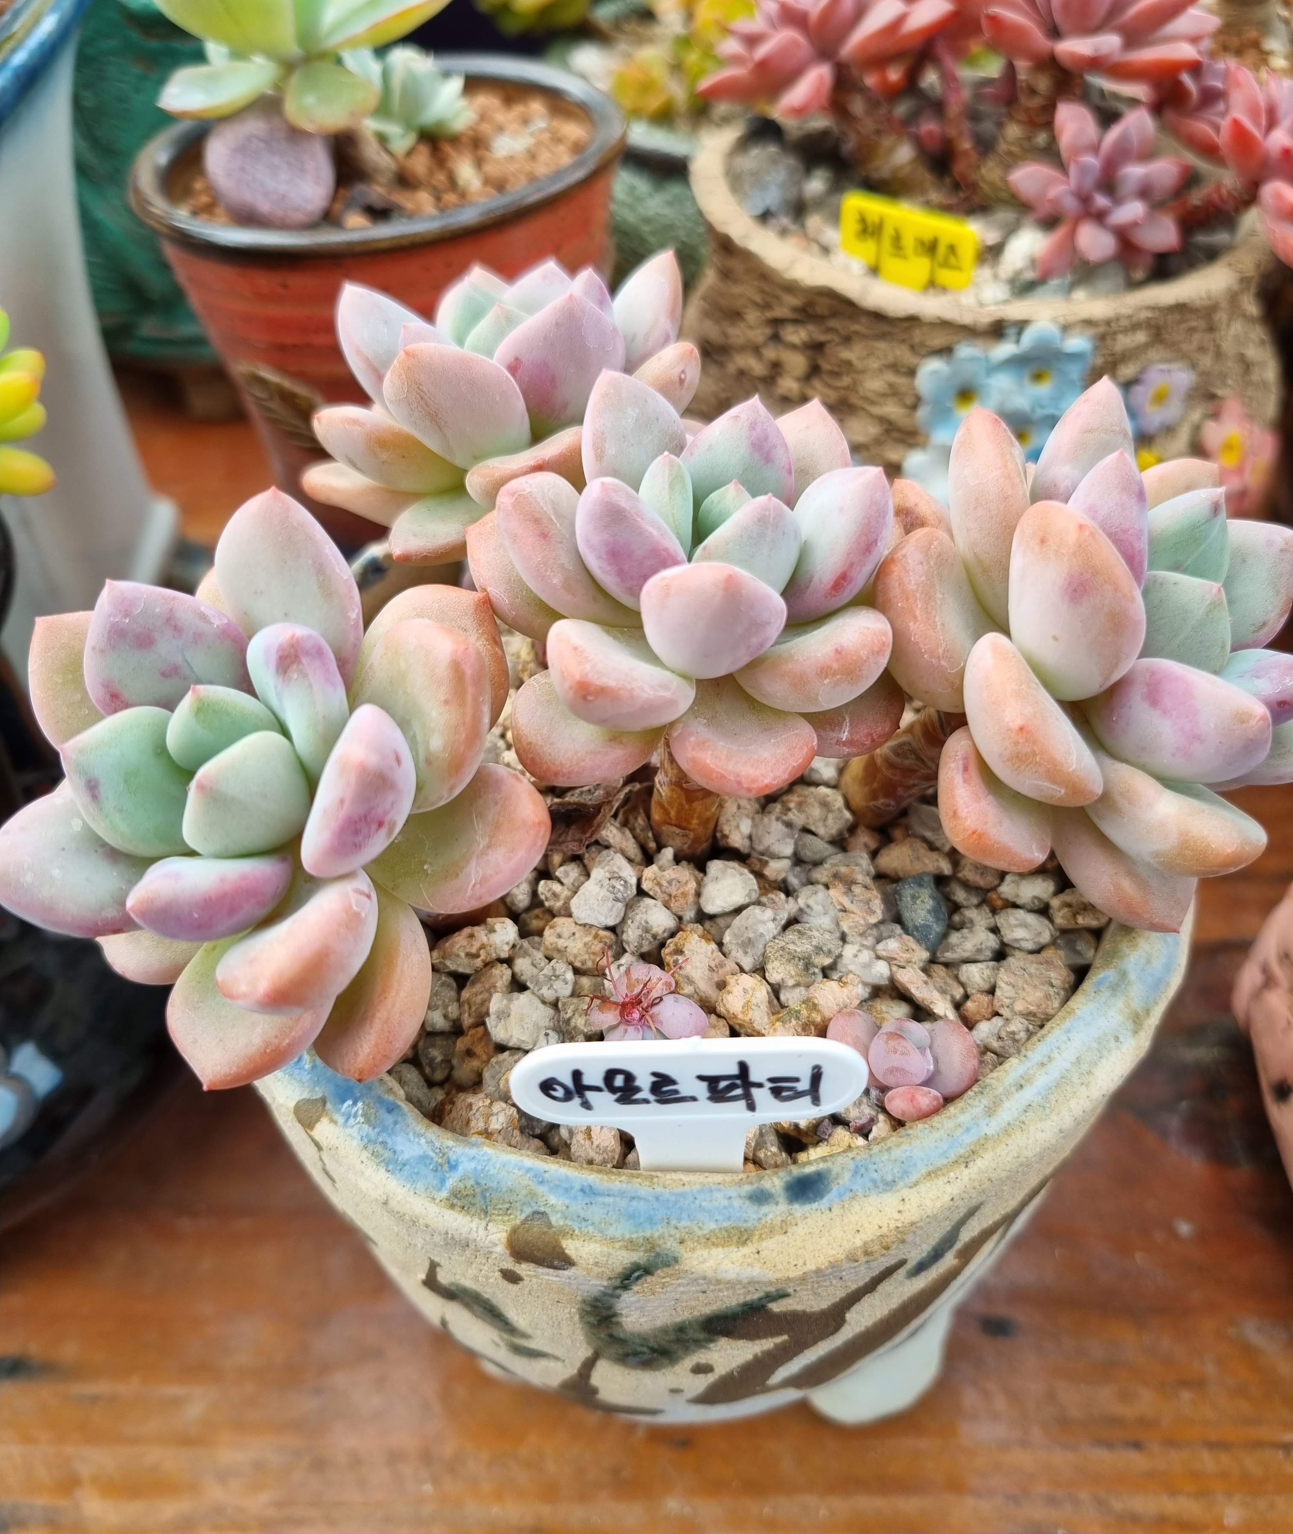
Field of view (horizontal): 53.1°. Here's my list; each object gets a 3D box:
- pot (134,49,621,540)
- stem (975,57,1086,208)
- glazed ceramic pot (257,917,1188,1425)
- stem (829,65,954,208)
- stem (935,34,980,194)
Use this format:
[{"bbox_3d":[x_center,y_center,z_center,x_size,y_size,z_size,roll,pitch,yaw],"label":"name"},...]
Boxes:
[{"bbox_3d":[-0.071,-0.136,0.395,0.132,0.112,0.132,-2,47,2],"label":"pot"},{"bbox_3d":[0.087,-0.144,0.295,0.020,0.027,0.018,-3,47,0],"label":"stem"},{"bbox_3d":[0.008,0.039,0.228,0.142,0.116,0.142,-2,47,2],"label":"glazed ceramic pot"},{"bbox_3d":[0.056,-0.144,0.295,0.026,0.025,0.020,-3,47,0],"label":"stem"},{"bbox_3d":[0.071,-0.147,0.295,0.009,0.033,0.009,-3,47,0],"label":"stem"}]

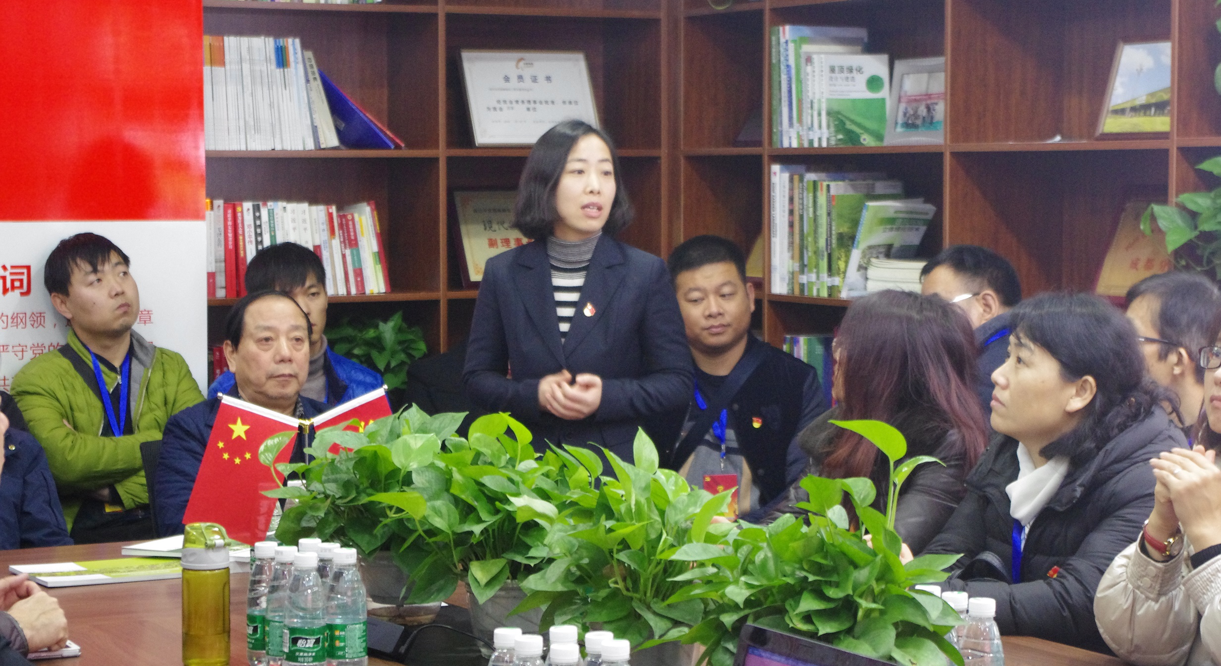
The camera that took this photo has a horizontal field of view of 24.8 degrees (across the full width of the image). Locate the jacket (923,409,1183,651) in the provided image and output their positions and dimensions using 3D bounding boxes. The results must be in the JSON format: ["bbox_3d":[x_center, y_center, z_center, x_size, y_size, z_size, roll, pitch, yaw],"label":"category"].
[{"bbox_3d":[0.710,0.419,4.370,0.430,0.600,0.460,-2,4,-23],"label":"jacket"}]

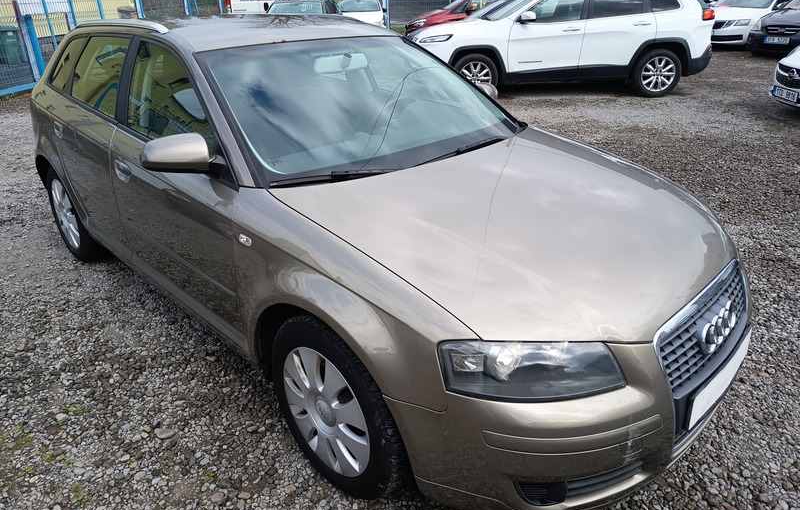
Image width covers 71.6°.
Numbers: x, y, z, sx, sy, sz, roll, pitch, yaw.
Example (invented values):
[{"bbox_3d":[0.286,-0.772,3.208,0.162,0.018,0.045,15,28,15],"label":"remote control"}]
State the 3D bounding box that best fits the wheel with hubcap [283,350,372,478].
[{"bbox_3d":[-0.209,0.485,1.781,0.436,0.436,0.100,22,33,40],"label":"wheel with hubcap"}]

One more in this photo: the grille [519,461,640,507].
[{"bbox_3d":[0.498,0.617,1.554,0.400,0.095,0.085,-7,25,-14],"label":"grille"}]

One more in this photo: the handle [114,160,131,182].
[{"bbox_3d":[-1.173,-0.357,2.365,0.185,0.066,0.055,22,33,40],"label":"handle"}]

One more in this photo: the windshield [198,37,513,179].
[{"bbox_3d":[-0.128,-0.708,2.404,1.460,0.115,0.840,-23,63,-40],"label":"windshield"}]

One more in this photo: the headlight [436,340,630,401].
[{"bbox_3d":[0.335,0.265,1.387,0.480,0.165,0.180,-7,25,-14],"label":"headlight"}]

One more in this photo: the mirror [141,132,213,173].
[{"bbox_3d":[-0.743,-0.340,1.872,0.140,0.148,0.235,22,33,40],"label":"mirror"}]

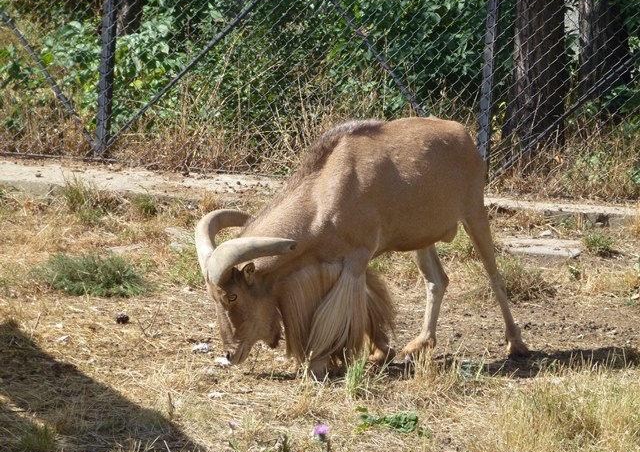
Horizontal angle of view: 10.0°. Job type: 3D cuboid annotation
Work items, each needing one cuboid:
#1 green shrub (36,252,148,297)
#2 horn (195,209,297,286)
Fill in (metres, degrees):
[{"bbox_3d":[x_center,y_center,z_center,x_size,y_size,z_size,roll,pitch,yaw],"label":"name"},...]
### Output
[{"bbox_3d":[-0.887,0.189,14.200,0.420,0.150,0.360,3,10,0],"label":"green shrub"},{"bbox_3d":[-0.272,0.079,12.800,0.280,0.210,0.440,0,11,-20],"label":"horn"}]

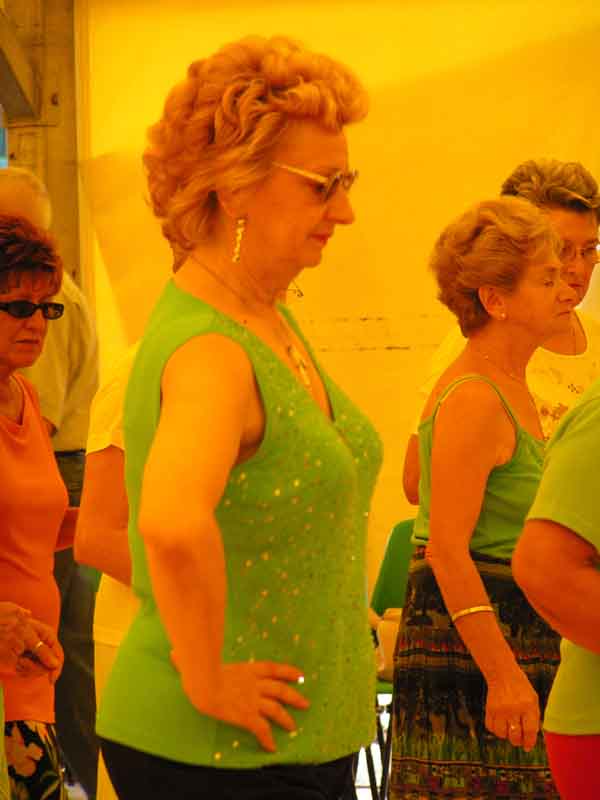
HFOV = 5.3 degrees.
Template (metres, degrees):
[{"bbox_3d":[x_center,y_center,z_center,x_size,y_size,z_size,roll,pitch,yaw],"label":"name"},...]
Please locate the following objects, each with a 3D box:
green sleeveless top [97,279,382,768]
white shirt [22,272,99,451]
[{"bbox_3d":[-0.072,0.147,7.700,0.310,0.580,0.420,0,0,25],"label":"green sleeveless top"},{"bbox_3d":[-0.635,-0.103,15.300,0.300,0.500,0.470,0,0,20],"label":"white shirt"}]

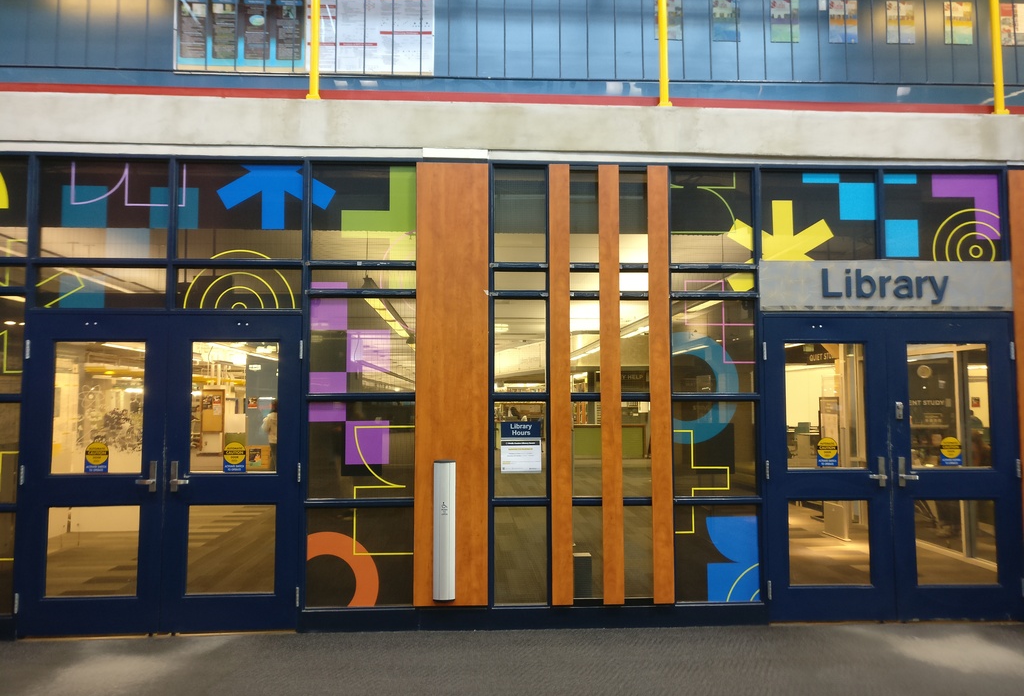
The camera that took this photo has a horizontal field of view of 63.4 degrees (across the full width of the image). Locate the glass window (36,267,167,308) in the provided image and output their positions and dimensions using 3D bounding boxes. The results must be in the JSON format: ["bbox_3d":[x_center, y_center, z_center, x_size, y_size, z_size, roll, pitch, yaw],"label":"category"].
[{"bbox_3d":[-2.807,-0.411,5.675,0.861,0.283,0.050,0,-4,-3],"label":"glass window"}]

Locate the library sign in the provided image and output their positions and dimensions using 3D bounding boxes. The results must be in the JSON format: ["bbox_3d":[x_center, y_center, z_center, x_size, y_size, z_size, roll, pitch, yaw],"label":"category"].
[{"bbox_3d":[2.689,-0.447,5.925,1.858,0.368,0.070,0,-4,-3],"label":"library sign"}]

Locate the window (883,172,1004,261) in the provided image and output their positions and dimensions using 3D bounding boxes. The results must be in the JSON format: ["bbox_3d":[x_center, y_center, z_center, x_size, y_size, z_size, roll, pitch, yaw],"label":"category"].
[{"bbox_3d":[3.158,-0.966,6.061,0.903,0.673,0.050,0,-4,-3],"label":"window"}]

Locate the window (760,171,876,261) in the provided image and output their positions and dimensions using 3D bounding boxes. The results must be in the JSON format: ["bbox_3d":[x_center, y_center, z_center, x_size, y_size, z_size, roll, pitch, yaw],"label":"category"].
[{"bbox_3d":[2.228,-0.962,6.008,0.854,0.678,0.050,0,-4,-3],"label":"window"}]

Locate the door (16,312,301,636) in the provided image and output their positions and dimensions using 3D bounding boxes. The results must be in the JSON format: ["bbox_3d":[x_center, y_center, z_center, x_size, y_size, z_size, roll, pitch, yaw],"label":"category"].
[{"bbox_3d":[-2.364,0.842,5.600,1.831,2.143,0.060,0,-4,-3],"label":"door"}]

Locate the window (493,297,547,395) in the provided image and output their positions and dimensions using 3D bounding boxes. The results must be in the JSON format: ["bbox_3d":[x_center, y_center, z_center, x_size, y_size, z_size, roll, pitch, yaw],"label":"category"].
[{"bbox_3d":[0.060,-0.017,5.818,0.373,0.666,0.050,0,-4,-3],"label":"window"}]

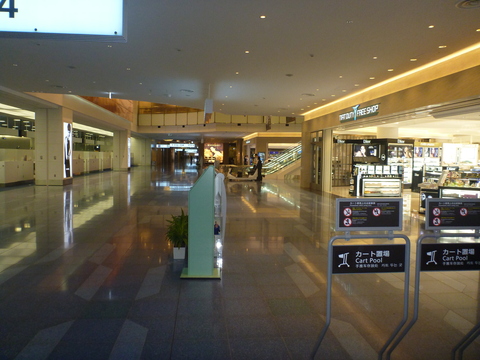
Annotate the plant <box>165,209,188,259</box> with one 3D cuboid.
[{"bbox_3d":[-0.946,0.845,6.137,0.450,0.786,0.450,1,4,-6],"label":"plant"}]

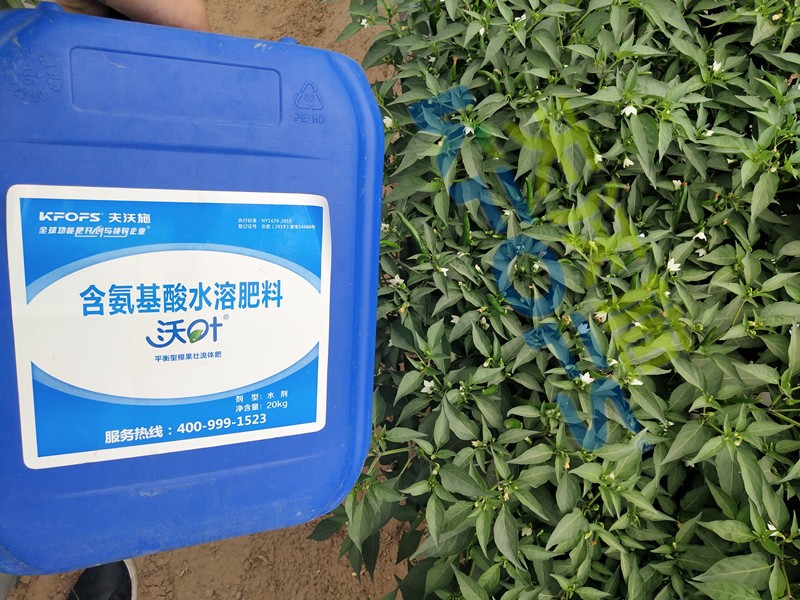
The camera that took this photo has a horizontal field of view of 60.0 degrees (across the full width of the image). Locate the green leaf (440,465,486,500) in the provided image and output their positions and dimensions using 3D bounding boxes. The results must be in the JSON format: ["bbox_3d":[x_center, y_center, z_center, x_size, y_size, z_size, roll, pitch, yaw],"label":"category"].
[{"bbox_3d":[0.074,0.206,0.772,0.060,0.014,0.028,26,66,16],"label":"green leaf"}]

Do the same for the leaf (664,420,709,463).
[{"bbox_3d":[0.320,0.161,0.782,0.070,0.014,0.027,-41,62,-10],"label":"leaf"}]

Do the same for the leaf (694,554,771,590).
[{"bbox_3d":[0.354,0.290,0.740,0.078,0.015,0.039,-18,61,15],"label":"leaf"}]

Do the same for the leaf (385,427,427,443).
[{"bbox_3d":[0.008,0.169,0.860,0.056,0.011,0.021,-1,68,-17],"label":"leaf"}]

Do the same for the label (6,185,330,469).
[{"bbox_3d":[-0.152,0.017,0.494,0.213,0.187,0.008,-3,12,-26],"label":"label"}]

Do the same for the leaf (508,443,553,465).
[{"bbox_3d":[0.152,0.183,0.810,0.053,0.011,0.022,-19,66,17],"label":"leaf"}]

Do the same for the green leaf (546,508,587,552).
[{"bbox_3d":[0.176,0.248,0.743,0.059,0.014,0.025,-42,63,-16],"label":"green leaf"}]

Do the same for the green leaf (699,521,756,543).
[{"bbox_3d":[0.341,0.240,0.722,0.051,0.014,0.019,13,58,18],"label":"green leaf"}]

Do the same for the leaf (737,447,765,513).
[{"bbox_3d":[0.400,0.205,0.790,0.026,0.014,0.086,-24,98,2],"label":"leaf"}]

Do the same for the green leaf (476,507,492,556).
[{"bbox_3d":[0.098,0.266,0.790,0.019,0.060,0.011,-4,11,1],"label":"green leaf"}]

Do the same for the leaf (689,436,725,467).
[{"bbox_3d":[0.341,0.168,0.770,0.048,0.011,0.021,-45,65,12],"label":"leaf"}]

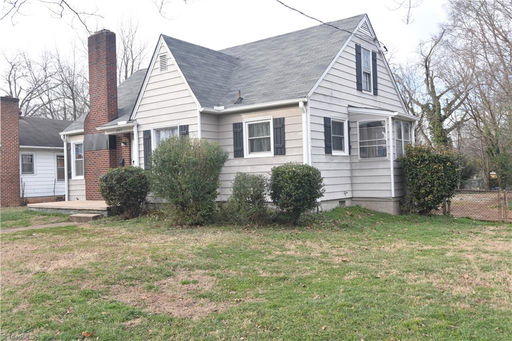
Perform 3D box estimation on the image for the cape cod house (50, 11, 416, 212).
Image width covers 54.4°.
[{"bbox_3d":[-0.581,-1.821,18.851,13.000,6.600,8.850,-3,-1,37],"label":"cape cod house"}]

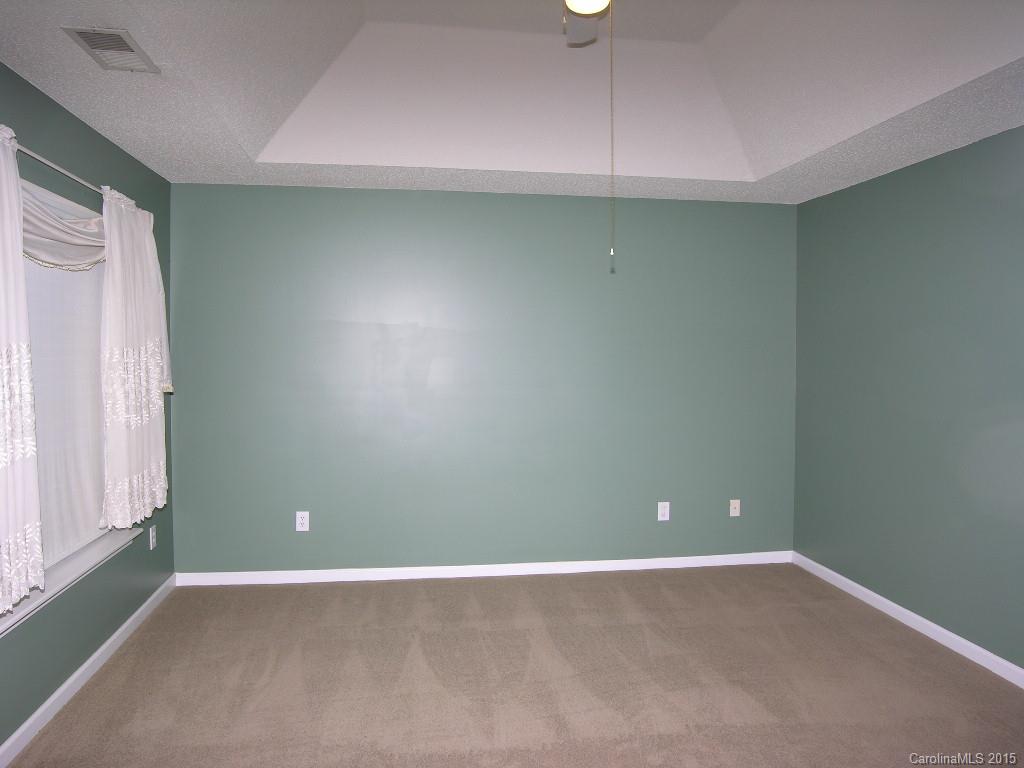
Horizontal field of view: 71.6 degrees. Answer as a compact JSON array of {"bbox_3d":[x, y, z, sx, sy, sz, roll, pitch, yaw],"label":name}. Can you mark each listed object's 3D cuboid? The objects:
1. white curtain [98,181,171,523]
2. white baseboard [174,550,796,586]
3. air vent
[{"bbox_3d":[-1.872,-0.112,3.598,0.120,1.576,0.803,0,3,-8],"label":"white curtain"},{"bbox_3d":[-0.053,1.196,4.604,4.027,0.082,0.020,0,3,-8],"label":"white baseboard"},{"bbox_3d":[-1.324,-1.100,2.370,0.198,0.022,0.341,0,3,-8],"label":"air vent"}]

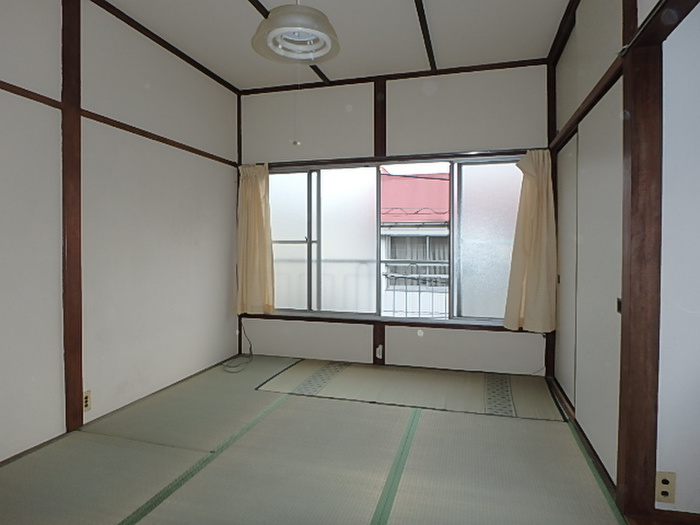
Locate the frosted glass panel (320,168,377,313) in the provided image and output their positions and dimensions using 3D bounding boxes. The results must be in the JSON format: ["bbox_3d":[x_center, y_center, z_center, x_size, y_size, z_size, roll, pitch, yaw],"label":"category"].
[{"bbox_3d":[-0.018,-0.193,3.776,0.537,1.276,0.030,1,2,16],"label":"frosted glass panel"}]

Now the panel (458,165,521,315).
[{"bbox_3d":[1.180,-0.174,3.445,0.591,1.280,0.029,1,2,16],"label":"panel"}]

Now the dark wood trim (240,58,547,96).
[{"bbox_3d":[0.242,-1.580,3.646,2.675,0.043,0.040,1,1,16],"label":"dark wood trim"}]

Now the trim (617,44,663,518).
[{"bbox_3d":[1.084,0.085,1.591,0.101,1.709,0.096,1,1,16],"label":"trim"}]

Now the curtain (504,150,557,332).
[{"bbox_3d":[1.363,-0.163,3.224,0.355,1.359,0.118,1,2,16],"label":"curtain"}]

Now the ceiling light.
[{"bbox_3d":[-0.242,-1.047,1.929,0.400,0.130,0.400,0,2,0],"label":"ceiling light"}]

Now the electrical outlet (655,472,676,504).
[{"bbox_3d":[1.199,0.855,1.607,0.065,0.117,0.012,1,1,16],"label":"electrical outlet"}]

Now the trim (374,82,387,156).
[{"bbox_3d":[0.263,-1.234,3.663,0.106,0.649,0.040,1,1,16],"label":"trim"}]

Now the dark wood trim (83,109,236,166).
[{"bbox_3d":[-1.258,-0.859,3.154,0.030,0.042,1.689,1,1,16],"label":"dark wood trim"}]

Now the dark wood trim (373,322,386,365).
[{"bbox_3d":[0.254,0.705,3.667,0.105,0.355,0.039,1,2,16],"label":"dark wood trim"}]

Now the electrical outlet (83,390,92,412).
[{"bbox_3d":[-1.489,0.787,2.405,0.012,0.115,0.062,1,1,16],"label":"electrical outlet"}]

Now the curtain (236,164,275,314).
[{"bbox_3d":[-0.864,-0.204,3.874,0.364,1.369,0.108,1,2,16],"label":"curtain"}]

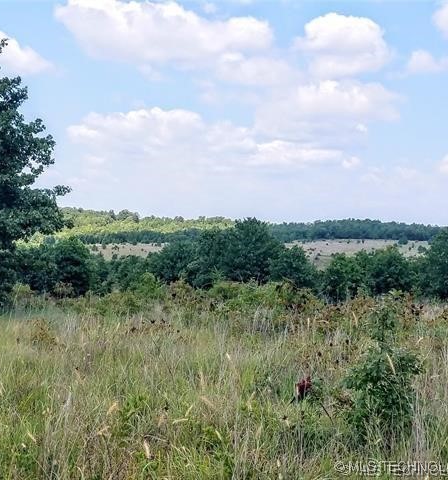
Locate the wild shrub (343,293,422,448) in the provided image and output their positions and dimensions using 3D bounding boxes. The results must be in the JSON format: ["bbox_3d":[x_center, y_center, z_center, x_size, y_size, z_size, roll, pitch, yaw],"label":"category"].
[{"bbox_3d":[1.540,1.280,4.680,0.740,1.500,0.700,0,0,0],"label":"wild shrub"}]

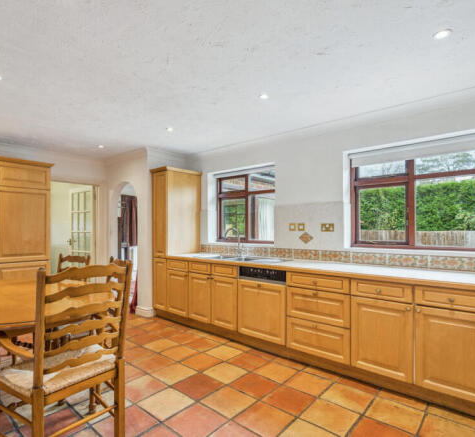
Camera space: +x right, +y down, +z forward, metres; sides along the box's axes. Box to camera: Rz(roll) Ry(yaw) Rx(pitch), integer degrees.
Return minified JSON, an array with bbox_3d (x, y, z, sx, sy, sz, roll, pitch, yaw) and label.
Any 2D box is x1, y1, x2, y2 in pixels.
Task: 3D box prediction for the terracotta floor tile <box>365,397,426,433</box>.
[{"bbox_3d":[1.059,1.329,1.965,0.305,0.018,0.305,-2,-4,40],"label":"terracotta floor tile"}]

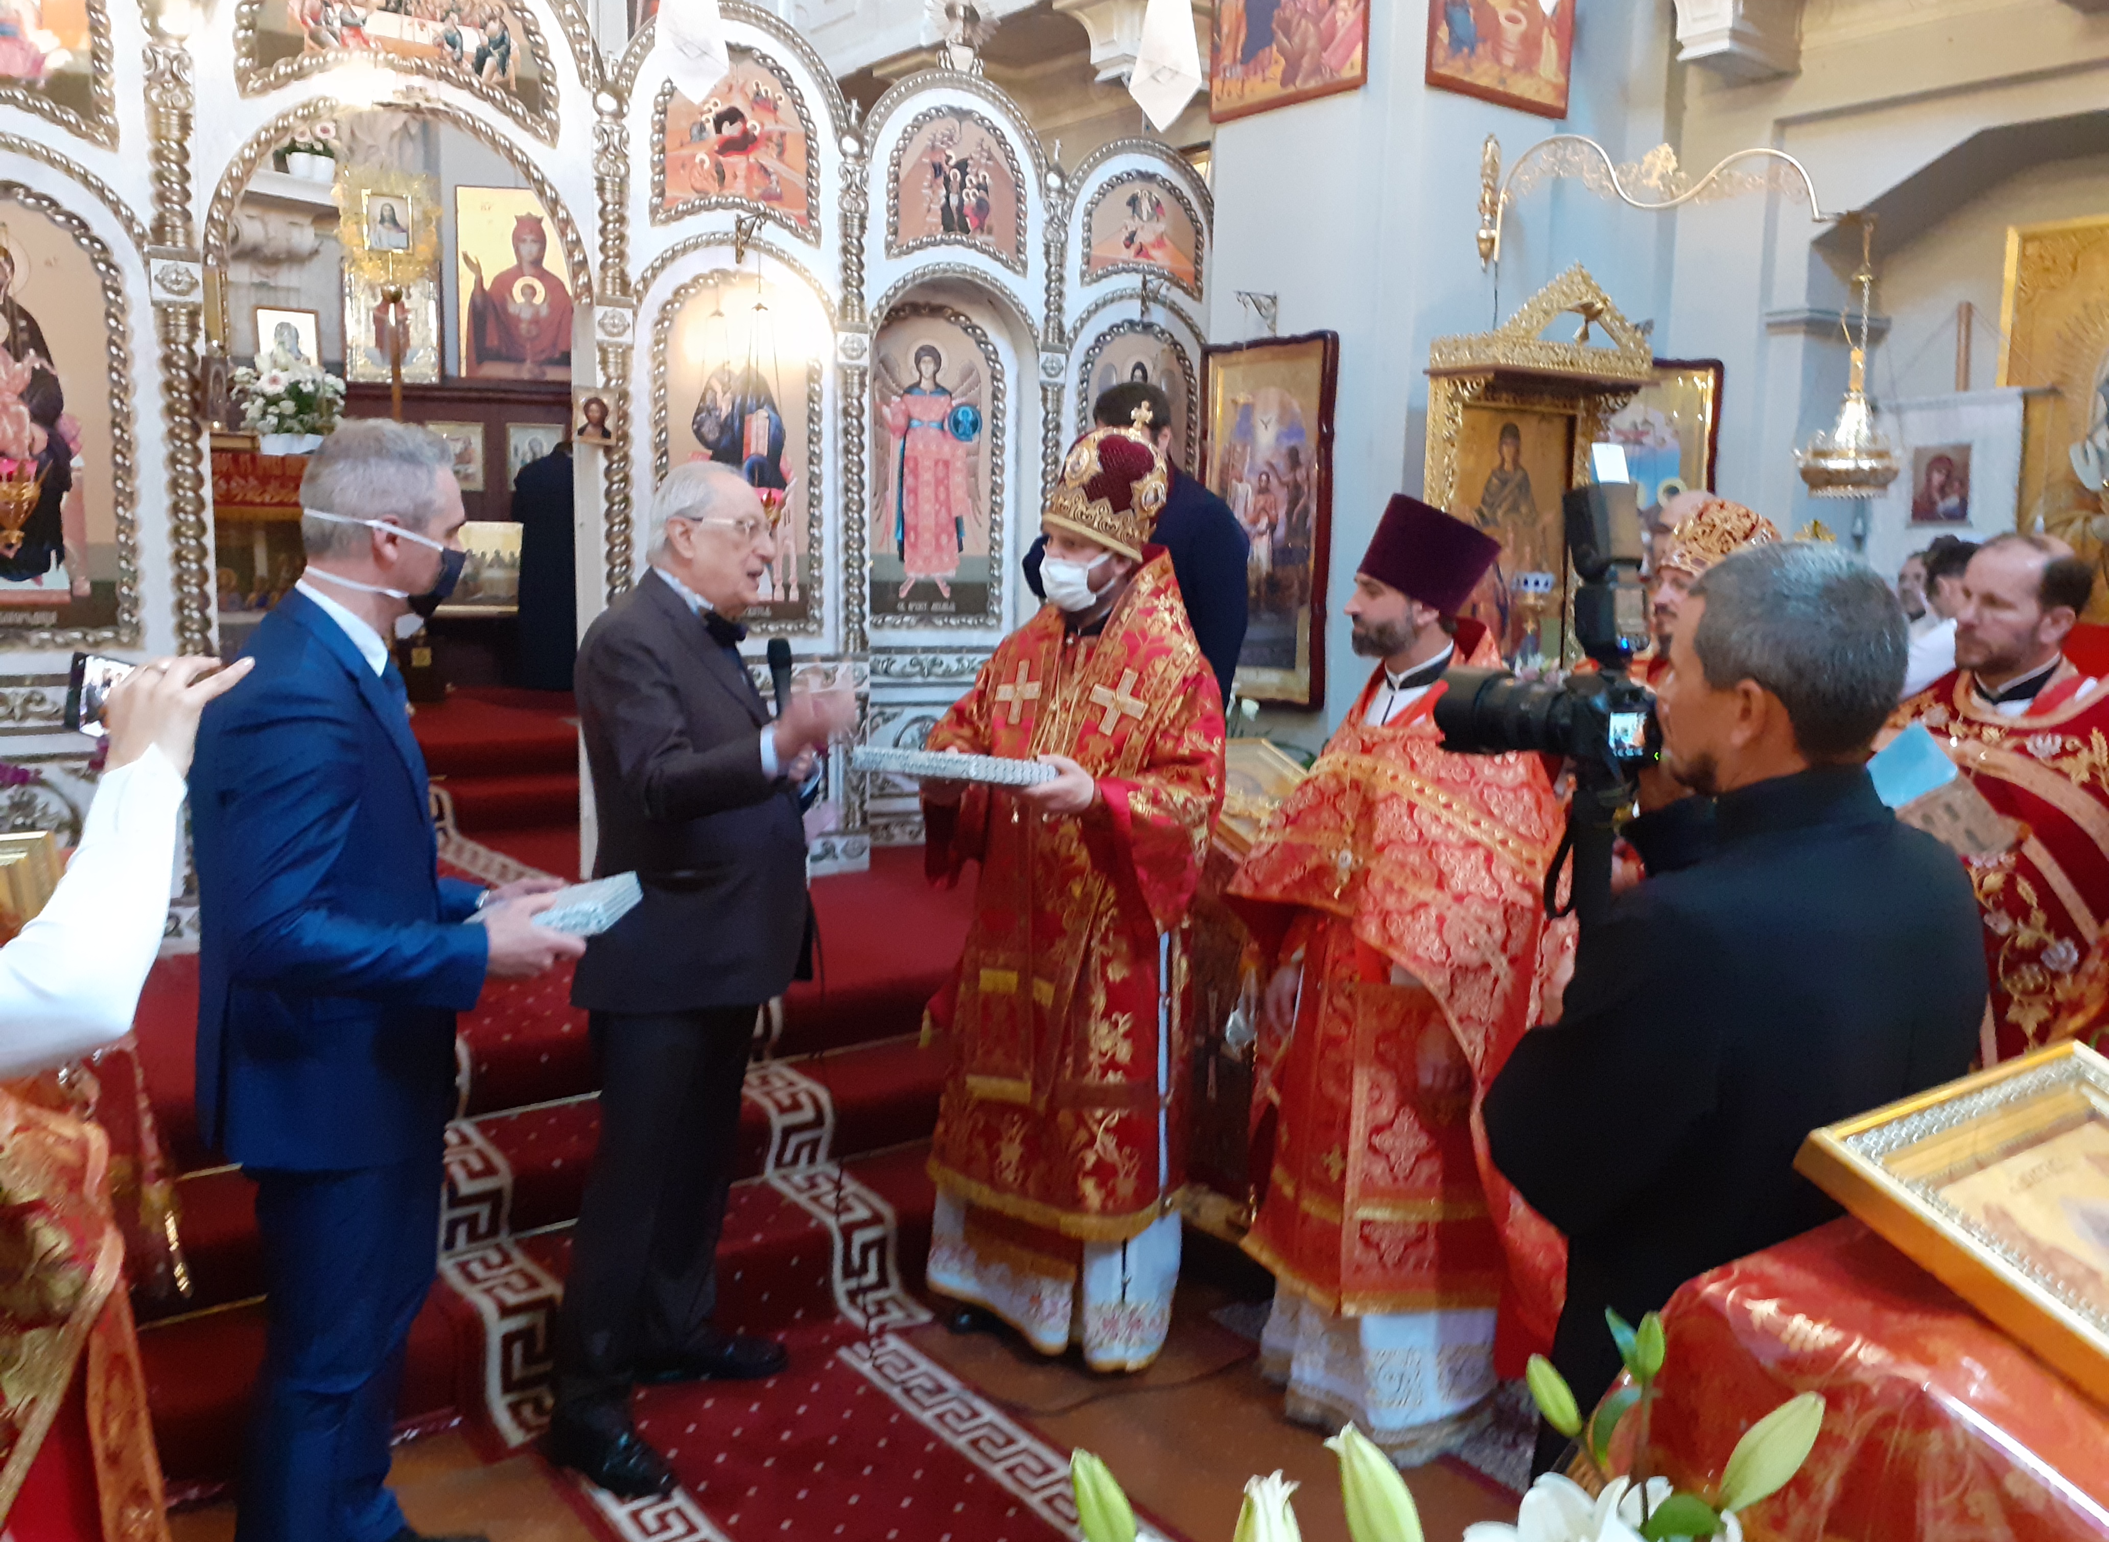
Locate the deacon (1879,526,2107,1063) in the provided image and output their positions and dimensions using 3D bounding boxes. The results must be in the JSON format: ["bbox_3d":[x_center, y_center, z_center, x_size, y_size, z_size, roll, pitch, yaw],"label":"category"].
[{"bbox_3d":[1.586,0.437,2.788,0.480,1.665,0.650,-3,8,-28],"label":"deacon"}]

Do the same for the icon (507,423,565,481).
[{"bbox_3d":[-3.313,-1.998,10.500,0.365,0.430,0.030,-3,7,-33],"label":"icon"}]

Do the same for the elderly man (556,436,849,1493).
[{"bbox_3d":[-0.636,0.335,2.961,0.550,1.740,0.530,2,6,10],"label":"elderly man"}]

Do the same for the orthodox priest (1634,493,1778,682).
[{"bbox_3d":[1.395,0.303,3.512,0.450,1.750,0.600,-2,8,-25],"label":"orthodox priest"}]

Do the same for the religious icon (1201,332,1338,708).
[{"bbox_3d":[0.812,-0.954,6.330,0.060,1.355,0.720,-3,9,-33],"label":"religious icon"}]

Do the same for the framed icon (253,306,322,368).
[{"bbox_3d":[-3.489,-1.942,7.500,0.310,0.380,0.030,-5,10,-40],"label":"framed icon"}]

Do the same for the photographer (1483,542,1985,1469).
[{"bbox_3d":[0.607,0.600,1.576,0.450,1.622,0.540,8,10,41],"label":"photographer"}]

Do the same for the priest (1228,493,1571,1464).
[{"bbox_3d":[0.666,0.359,3.044,0.550,1.710,0.660,-5,8,-45],"label":"priest"}]

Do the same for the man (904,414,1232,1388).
[{"bbox_3d":[0.039,0.232,3.342,0.660,1.871,0.520,7,9,37],"label":"man"}]

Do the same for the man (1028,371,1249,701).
[{"bbox_3d":[0.212,-0.155,4.362,0.580,1.719,0.400,4,8,20],"label":"man"}]

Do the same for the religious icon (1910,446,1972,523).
[{"bbox_3d":[3.671,-1.185,6.800,0.222,0.325,0.020,4,7,30],"label":"religious icon"}]

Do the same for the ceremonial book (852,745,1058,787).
[{"bbox_3d":[-0.181,-0.009,3.030,0.290,0.045,0.240,5,1,38],"label":"ceremonial book"}]

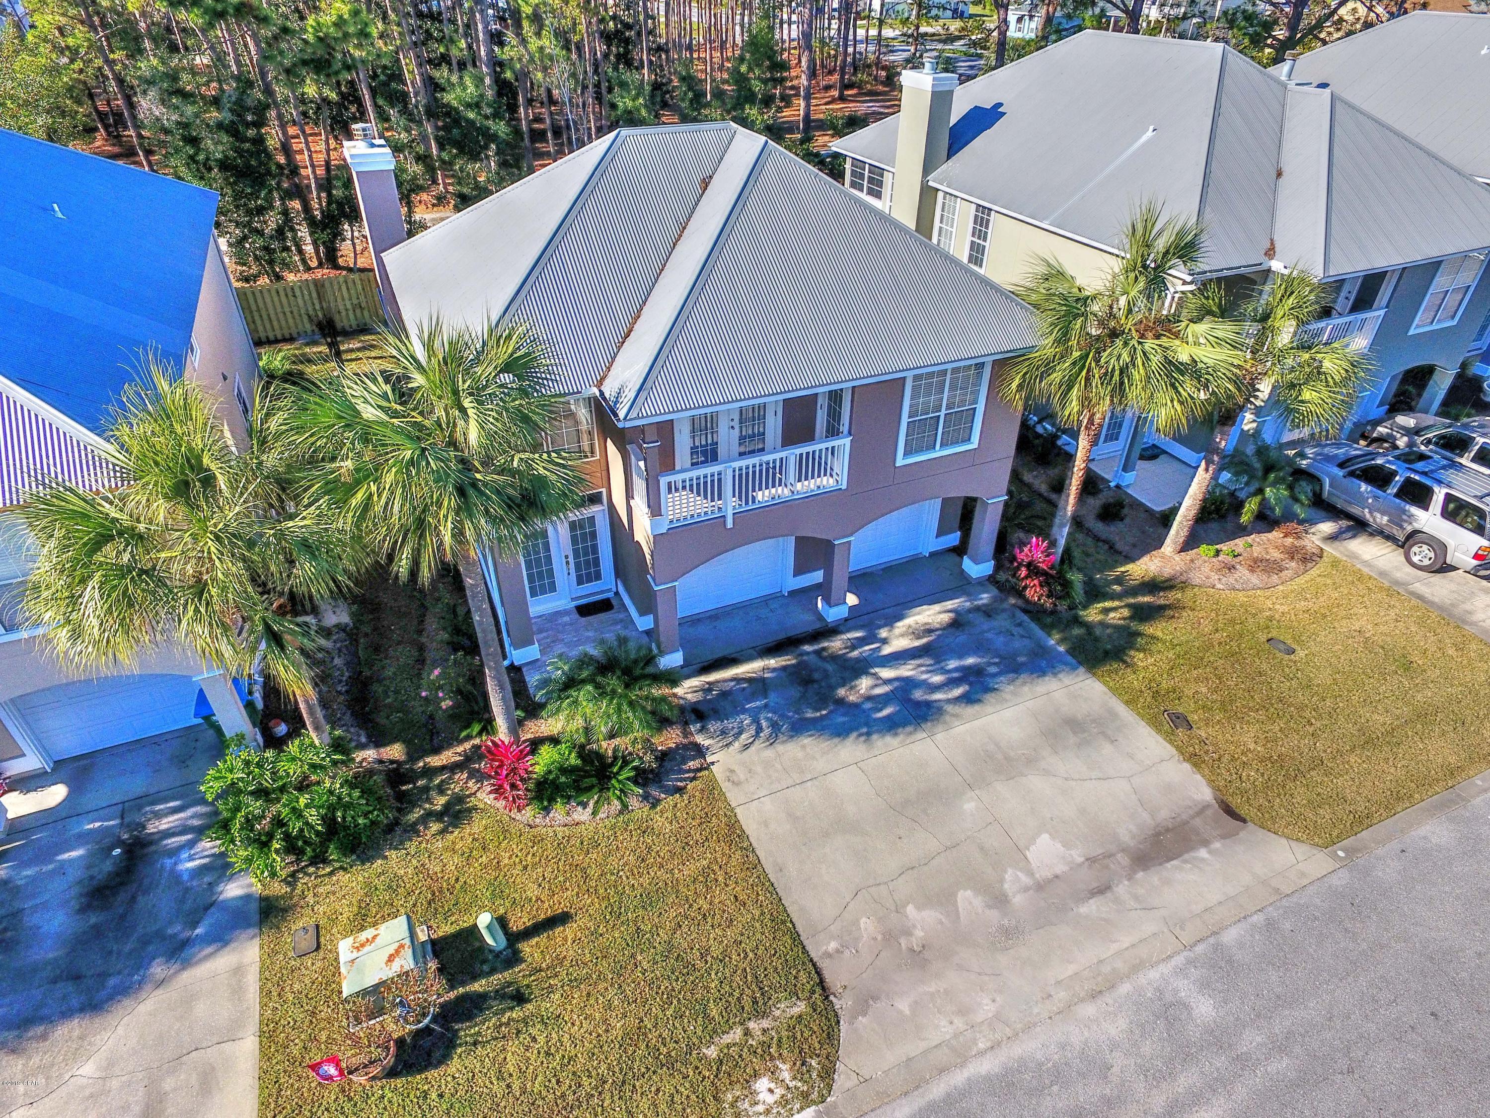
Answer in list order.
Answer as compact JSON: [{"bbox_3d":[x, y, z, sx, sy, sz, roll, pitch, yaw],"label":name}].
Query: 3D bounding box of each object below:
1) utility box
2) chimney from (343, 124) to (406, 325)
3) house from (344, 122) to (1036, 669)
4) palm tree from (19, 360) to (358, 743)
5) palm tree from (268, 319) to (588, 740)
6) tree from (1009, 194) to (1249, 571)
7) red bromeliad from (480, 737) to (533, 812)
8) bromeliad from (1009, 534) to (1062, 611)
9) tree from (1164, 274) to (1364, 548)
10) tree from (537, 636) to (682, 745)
[{"bbox_3d":[-4.727,5.353,11.249,0.880,0.760,0.860,-17,38,-22],"label":"utility box"},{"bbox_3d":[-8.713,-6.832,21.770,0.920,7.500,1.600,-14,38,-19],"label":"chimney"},{"bbox_3d":[-1.946,-5.202,19.515,11.200,8.360,13.150,-14,38,-19],"label":"house"},{"bbox_3d":[-7.388,0.475,12.721,4.000,6.850,3.900,-14,38,-19],"label":"palm tree"},{"bbox_3d":[-4.150,0.216,12.700,4.000,7.350,4.000,-14,38,-19],"label":"palm tree"},{"bbox_3d":[7.134,-3.136,17.450,4.200,7.400,4.100,-14,38,-19],"label":"tree"},{"bbox_3d":[-3.760,3.401,13.562,0.830,1.200,0.950,-14,38,-19],"label":"red bromeliad"},{"bbox_3d":[6.039,0.280,17.836,1.050,1.400,1.050,0,35,0],"label":"bromeliad"},{"bbox_3d":[10.386,-2.909,18.254,3.600,6.150,3.500,-14,38,-19],"label":"tree"},{"bbox_3d":[-2.326,2.257,14.813,2.450,1.600,2.350,0,35,0],"label":"tree"}]

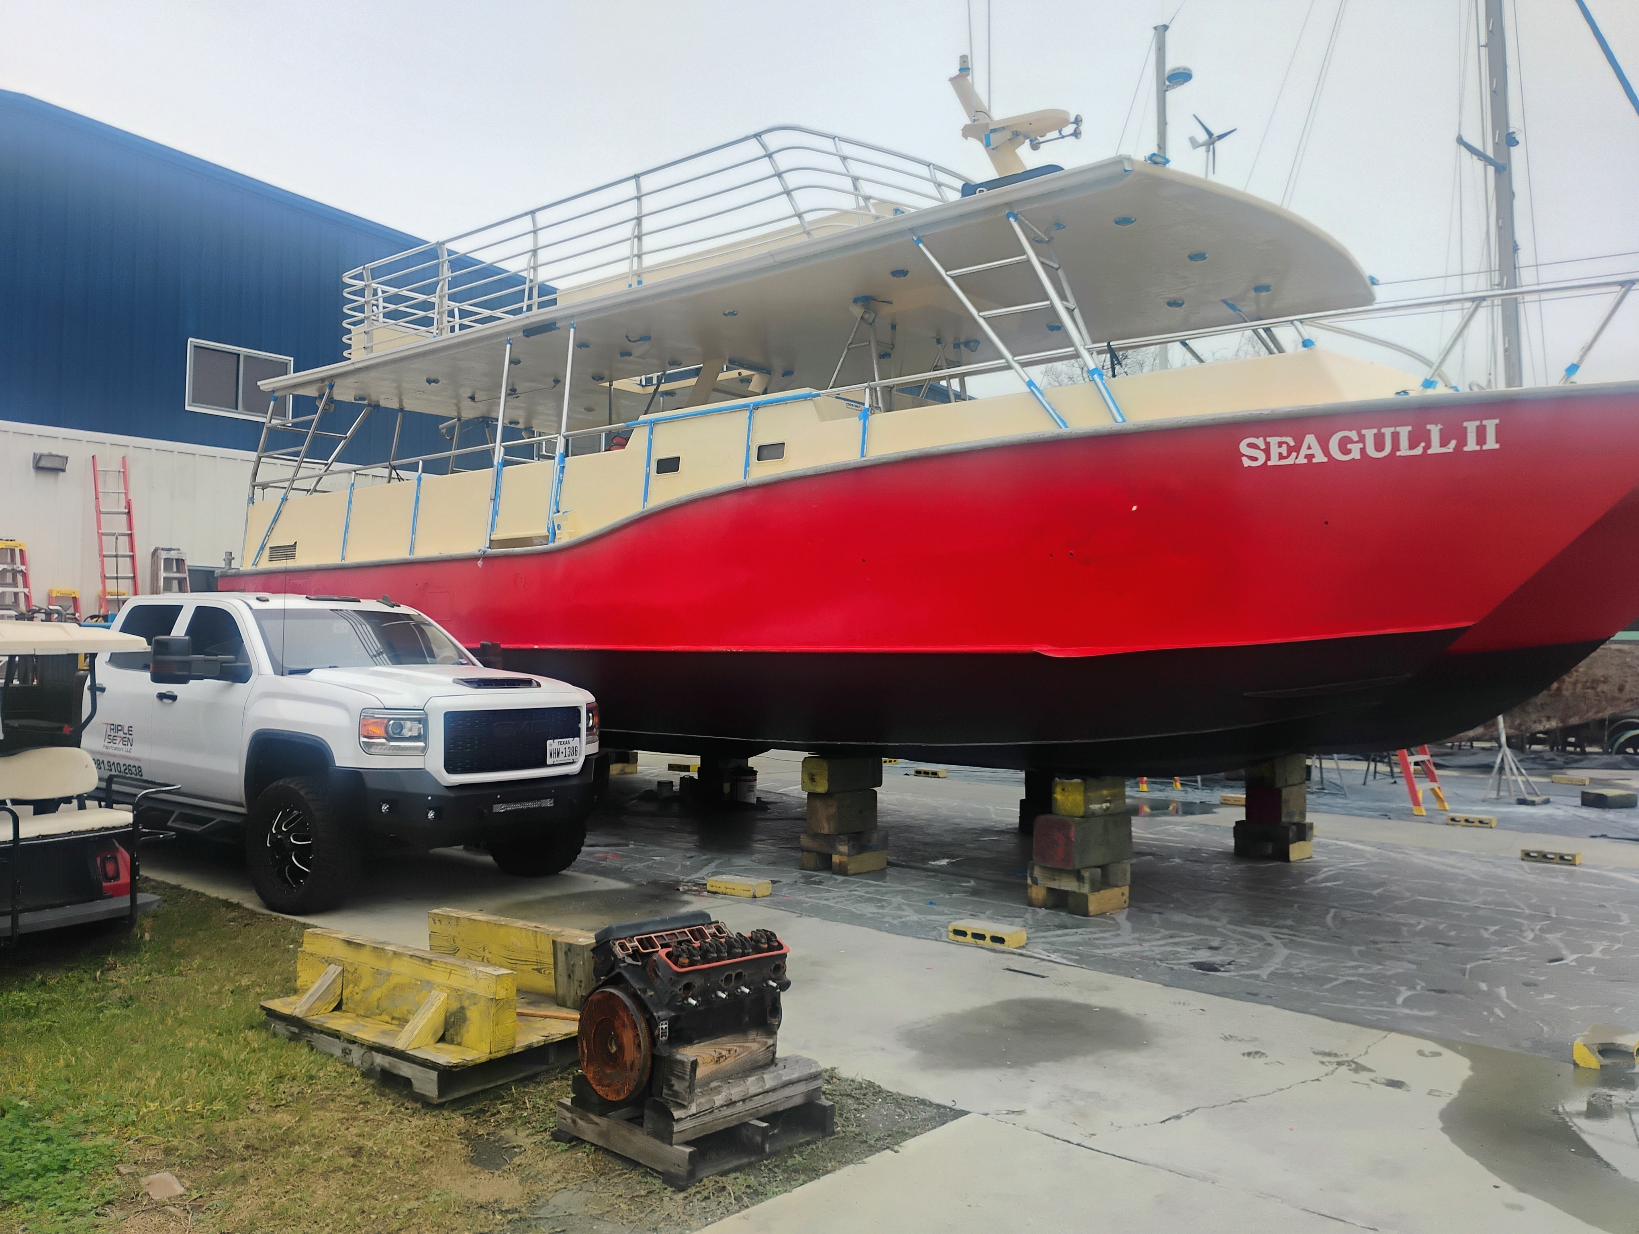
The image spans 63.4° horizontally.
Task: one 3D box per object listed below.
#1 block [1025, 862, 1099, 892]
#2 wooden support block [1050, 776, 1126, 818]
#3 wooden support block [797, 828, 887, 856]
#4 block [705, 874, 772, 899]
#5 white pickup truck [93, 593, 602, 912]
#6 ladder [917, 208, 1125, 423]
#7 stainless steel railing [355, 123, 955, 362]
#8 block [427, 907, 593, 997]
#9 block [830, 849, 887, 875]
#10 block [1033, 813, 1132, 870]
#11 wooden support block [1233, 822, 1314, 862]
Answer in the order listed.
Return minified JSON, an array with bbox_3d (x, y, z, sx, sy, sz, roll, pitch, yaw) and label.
[{"bbox_3d":[1.606,1.699,8.673,0.462,0.143,0.142,-1,-2,44],"label":"block"},{"bbox_3d":[1.825,1.206,8.965,0.470,0.240,0.247,2,-2,-44],"label":"wooden support block"},{"bbox_3d":[0.196,1.720,10.166,0.460,0.138,0.460,-1,-2,42],"label":"wooden support block"},{"bbox_3d":[-0.551,1.851,9.117,0.397,0.090,0.193,-1,-2,33],"label":"block"},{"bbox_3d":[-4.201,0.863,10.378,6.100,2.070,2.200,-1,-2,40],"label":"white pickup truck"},{"bbox_3d":[1.324,-1.897,8.417,0.250,1.800,0.657,3,-37,-50],"label":"ladder"},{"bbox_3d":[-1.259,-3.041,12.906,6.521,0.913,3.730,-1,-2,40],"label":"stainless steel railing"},{"bbox_3d":[-1.306,1.494,5.826,1.150,0.268,0.100,-1,-2,36],"label":"block"},{"bbox_3d":[0.310,1.862,10.088,0.147,0.140,0.471,-1,-2,41],"label":"block"},{"bbox_3d":[1.756,1.477,8.882,0.570,0.308,0.325,2,-2,-41],"label":"block"},{"bbox_3d":[3.768,1.848,11.002,0.473,0.282,0.425,-1,-3,45],"label":"wooden support block"}]

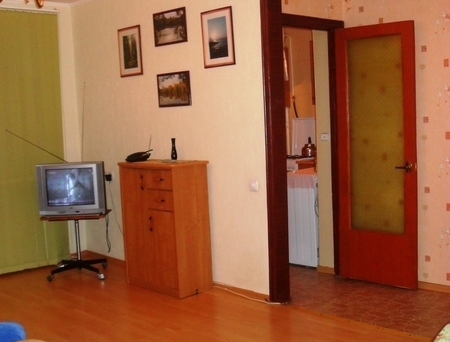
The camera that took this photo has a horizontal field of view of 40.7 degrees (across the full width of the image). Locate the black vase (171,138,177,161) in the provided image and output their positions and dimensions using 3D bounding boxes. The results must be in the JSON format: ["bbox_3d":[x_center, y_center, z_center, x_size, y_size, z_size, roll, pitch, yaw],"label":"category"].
[{"bbox_3d":[-0.422,-0.178,4.950,0.046,0.182,0.046,-2,5,0],"label":"black vase"}]

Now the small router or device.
[{"bbox_3d":[-0.712,-0.185,4.980,0.190,0.216,0.140,-8,8,-44],"label":"small router or device"}]

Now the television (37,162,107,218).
[{"bbox_3d":[-1.323,0.137,5.513,0.600,0.450,0.460,-2,5,3],"label":"television"}]

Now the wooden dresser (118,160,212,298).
[{"bbox_3d":[-0.479,0.433,4.899,0.369,1.020,0.680,-8,8,-44],"label":"wooden dresser"}]

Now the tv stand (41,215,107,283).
[{"bbox_3d":[-1.292,0.659,5.401,0.560,0.540,0.440,-2,5,3],"label":"tv stand"}]

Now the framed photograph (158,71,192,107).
[{"bbox_3d":[-0.412,-0.669,5.009,0.022,0.274,0.411,-8,8,-44],"label":"framed photograph"}]

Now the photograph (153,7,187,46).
[{"bbox_3d":[-0.441,-1.172,4.969,0.022,0.271,0.411,-8,8,-44],"label":"photograph"}]

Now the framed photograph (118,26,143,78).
[{"bbox_3d":[-0.829,-1.052,5.377,0.022,0.425,0.326,-8,8,-44],"label":"framed photograph"}]

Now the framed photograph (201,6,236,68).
[{"bbox_3d":[-0.046,-1.003,4.594,0.022,0.423,0.336,-8,8,-44],"label":"framed photograph"}]

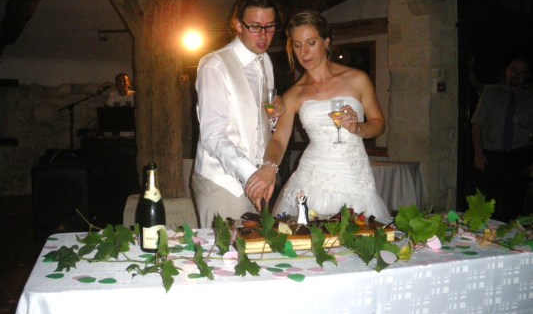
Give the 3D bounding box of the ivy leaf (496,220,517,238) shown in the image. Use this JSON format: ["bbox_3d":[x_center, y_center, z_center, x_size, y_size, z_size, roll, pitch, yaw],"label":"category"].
[{"bbox_3d":[0.909,0.271,2.100,0.070,0.058,0.050,1,5,17],"label":"ivy leaf"}]

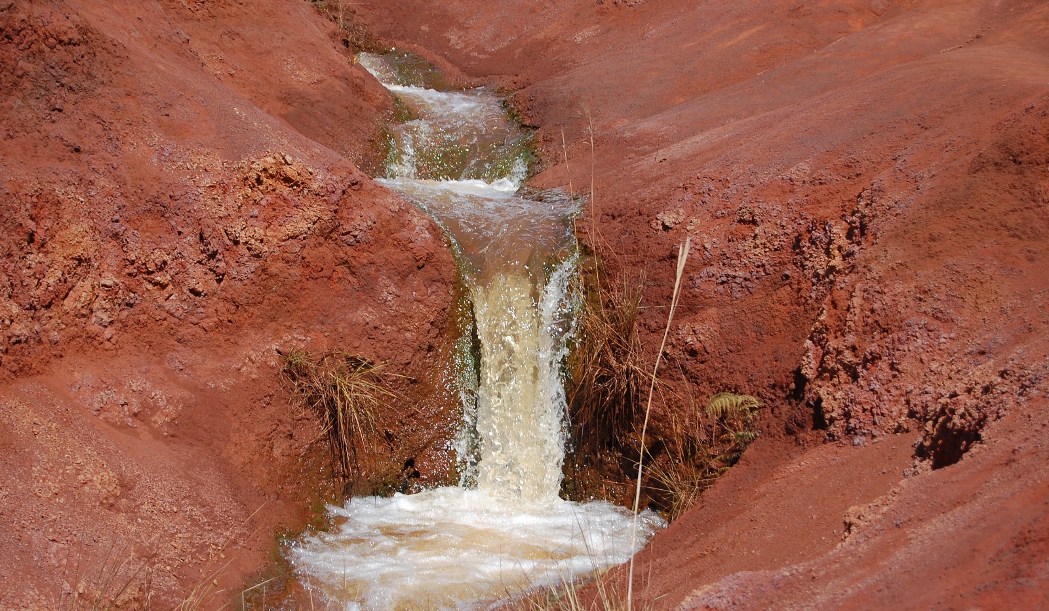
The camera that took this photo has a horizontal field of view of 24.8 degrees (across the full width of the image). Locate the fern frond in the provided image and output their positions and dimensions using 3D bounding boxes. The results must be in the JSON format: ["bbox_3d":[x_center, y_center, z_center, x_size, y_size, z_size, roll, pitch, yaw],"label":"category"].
[{"bbox_3d":[0.787,0.382,9.000,0.210,0.085,0.120,0,17,0],"label":"fern frond"}]

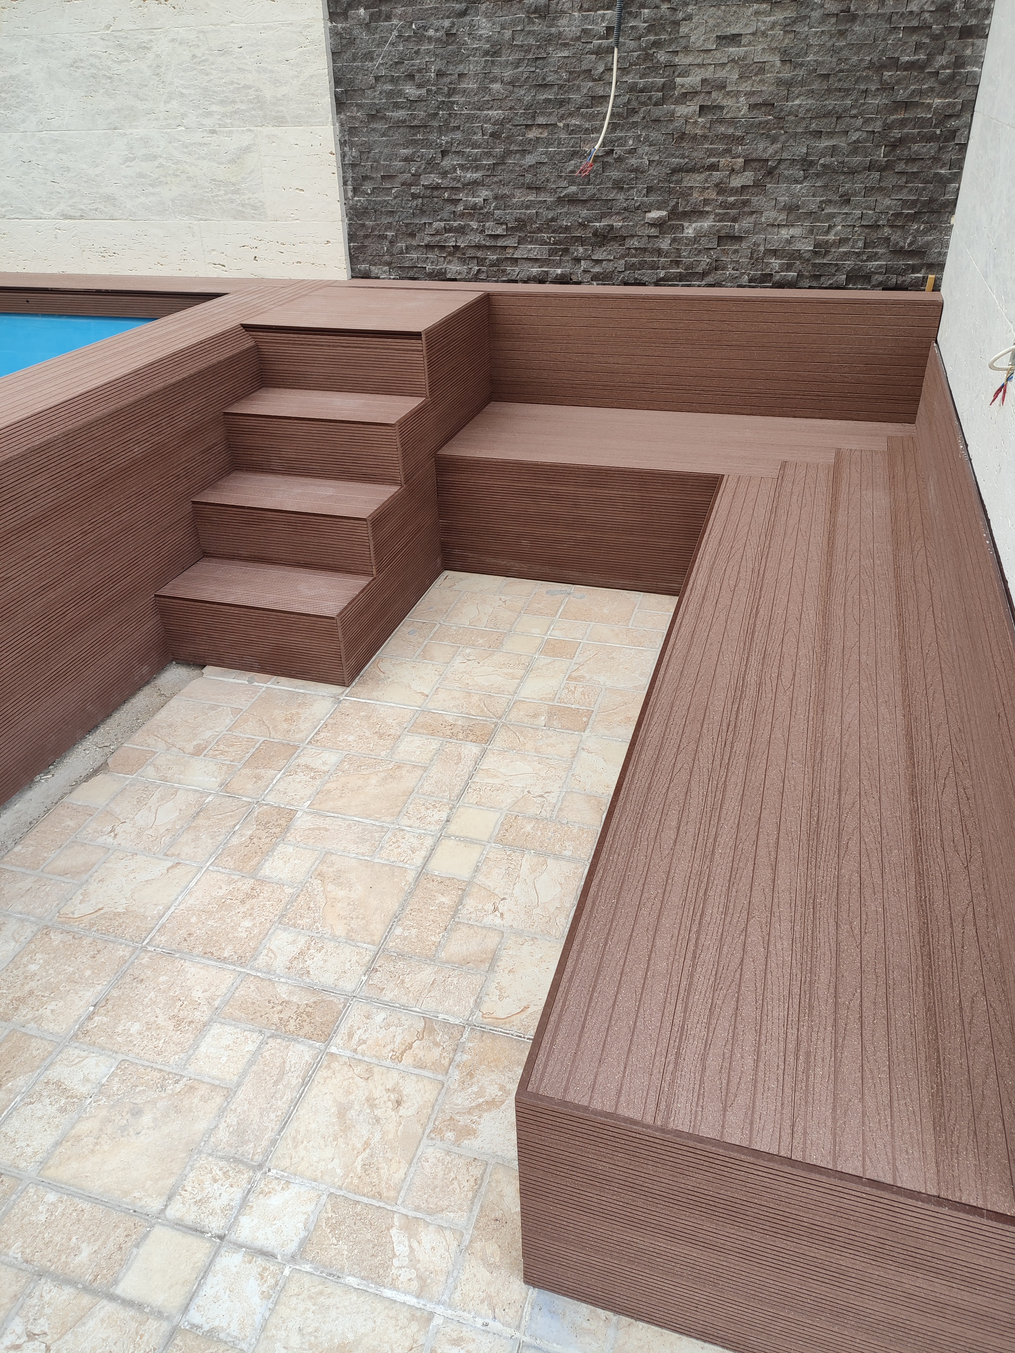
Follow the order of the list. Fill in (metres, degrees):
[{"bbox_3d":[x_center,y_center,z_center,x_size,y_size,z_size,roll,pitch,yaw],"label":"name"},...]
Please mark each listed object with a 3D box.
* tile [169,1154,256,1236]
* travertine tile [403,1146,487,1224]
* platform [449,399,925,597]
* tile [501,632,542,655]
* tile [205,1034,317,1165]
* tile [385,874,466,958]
[{"bbox_3d":[-0.450,0.791,1.431,0.102,0.013,0.103,8,34,16],"label":"tile"},{"bbox_3d":[-0.094,0.773,1.423,0.104,0.012,0.098,8,34,15],"label":"travertine tile"},{"bbox_3d":[0.561,-0.593,3.151,1.465,0.418,0.595,8,34,16],"label":"platform"},{"bbox_3d":[0.044,-0.090,2.779,0.095,0.014,0.107,7,34,16],"label":"tile"},{"bbox_3d":[-0.401,0.701,1.558,0.088,0.014,0.216,7,34,16],"label":"tile"},{"bbox_3d":[-0.159,0.480,1.876,0.092,0.012,0.206,7,34,16],"label":"tile"}]

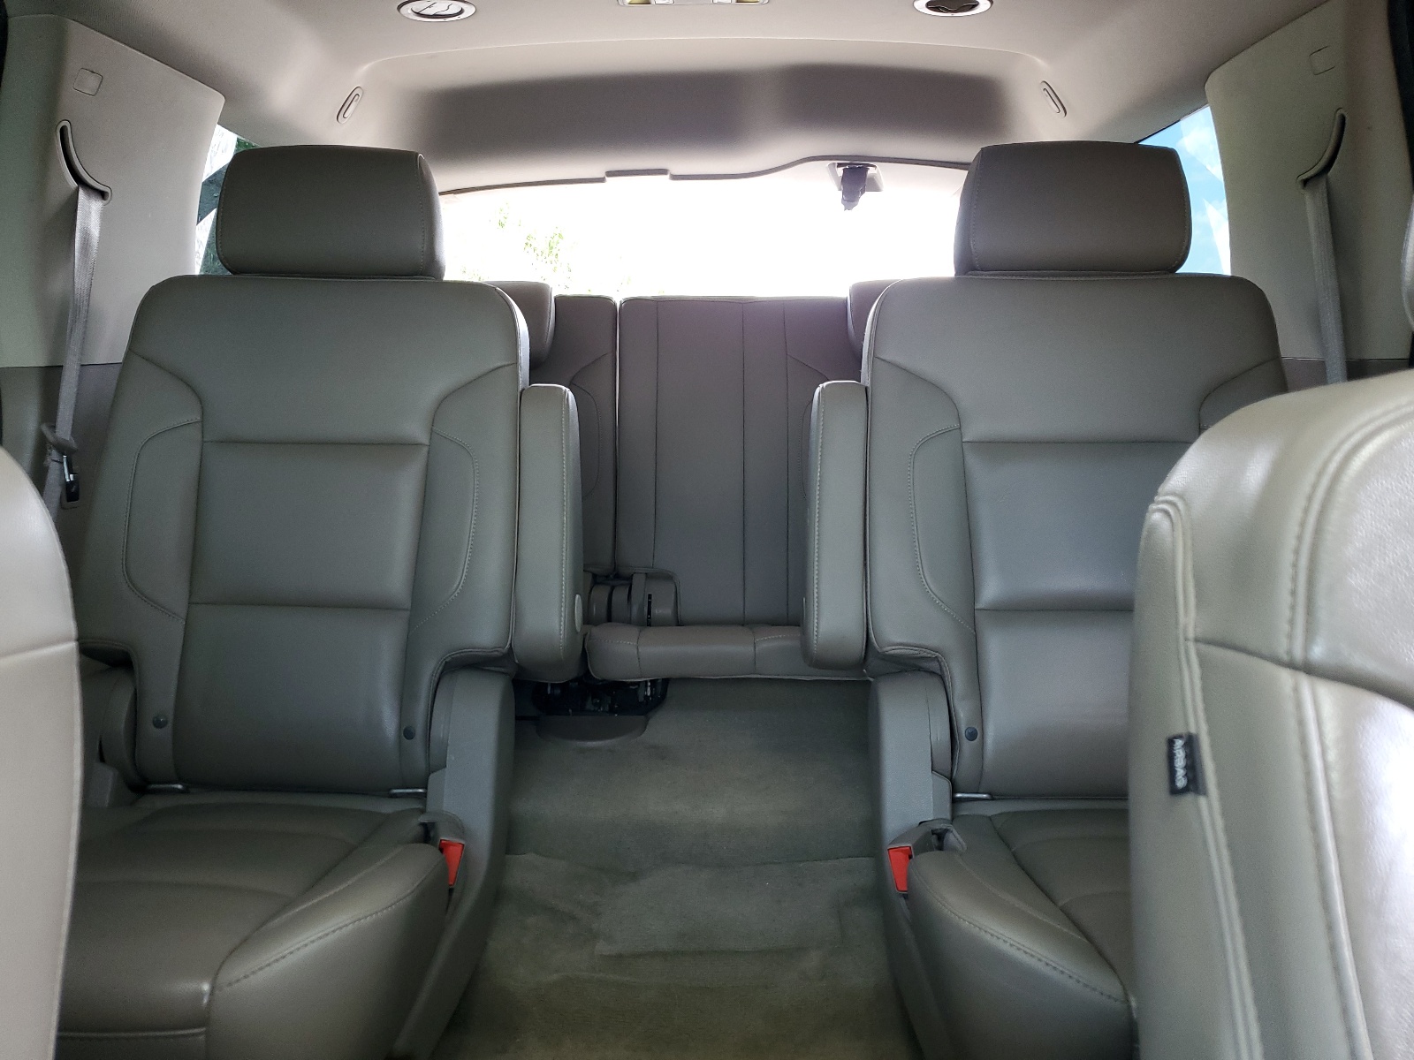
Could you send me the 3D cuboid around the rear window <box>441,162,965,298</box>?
[{"bbox_3d":[-0.015,-0.590,2.500,1.280,0.480,0.080,0,30,0],"label":"rear window"}]

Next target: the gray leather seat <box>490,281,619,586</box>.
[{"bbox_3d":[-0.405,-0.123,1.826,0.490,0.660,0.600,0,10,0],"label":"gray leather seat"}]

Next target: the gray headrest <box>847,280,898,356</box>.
[{"bbox_3d":[0.390,-0.392,2.020,0.260,0.180,0.115,0,0,0],"label":"gray headrest"}]

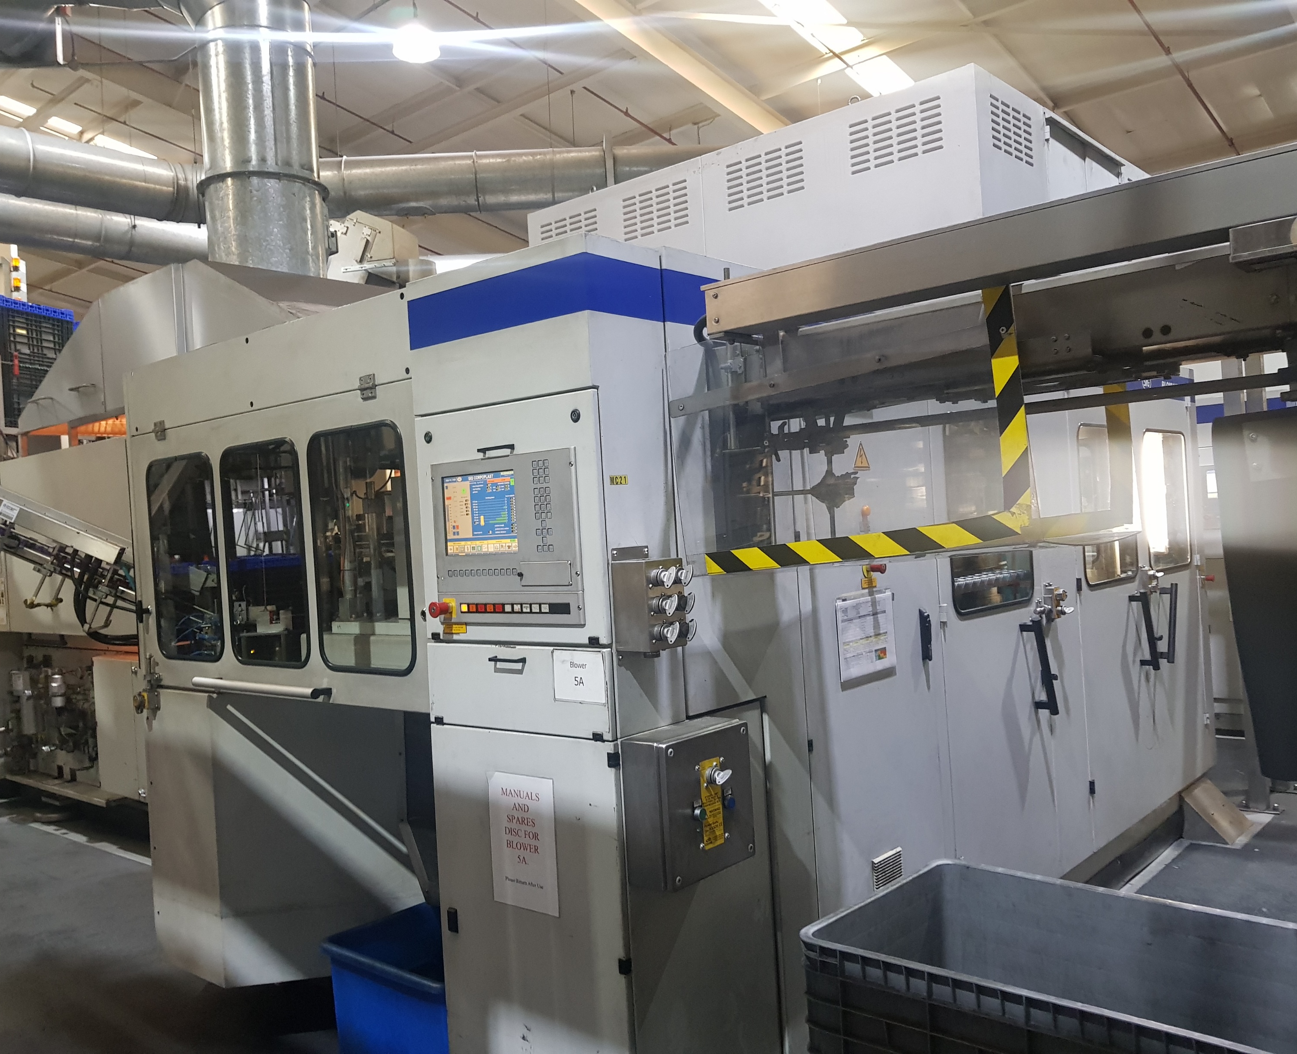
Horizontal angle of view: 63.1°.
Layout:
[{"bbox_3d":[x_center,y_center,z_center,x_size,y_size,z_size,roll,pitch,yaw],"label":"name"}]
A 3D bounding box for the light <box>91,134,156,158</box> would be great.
[{"bbox_3d":[-8.474,-6.133,17.066,0.270,0.070,0.950,-3,-9,41],"label":"light"}]

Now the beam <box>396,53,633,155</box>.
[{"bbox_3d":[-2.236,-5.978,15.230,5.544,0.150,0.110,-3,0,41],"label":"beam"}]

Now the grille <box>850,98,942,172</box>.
[{"bbox_3d":[0.903,-1.429,3.866,0.365,0.188,0.020,-3,0,40],"label":"grille"}]

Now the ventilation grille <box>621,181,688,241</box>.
[{"bbox_3d":[0.029,-1.376,4.595,0.358,0.189,0.020,-3,0,40],"label":"ventilation grille"}]

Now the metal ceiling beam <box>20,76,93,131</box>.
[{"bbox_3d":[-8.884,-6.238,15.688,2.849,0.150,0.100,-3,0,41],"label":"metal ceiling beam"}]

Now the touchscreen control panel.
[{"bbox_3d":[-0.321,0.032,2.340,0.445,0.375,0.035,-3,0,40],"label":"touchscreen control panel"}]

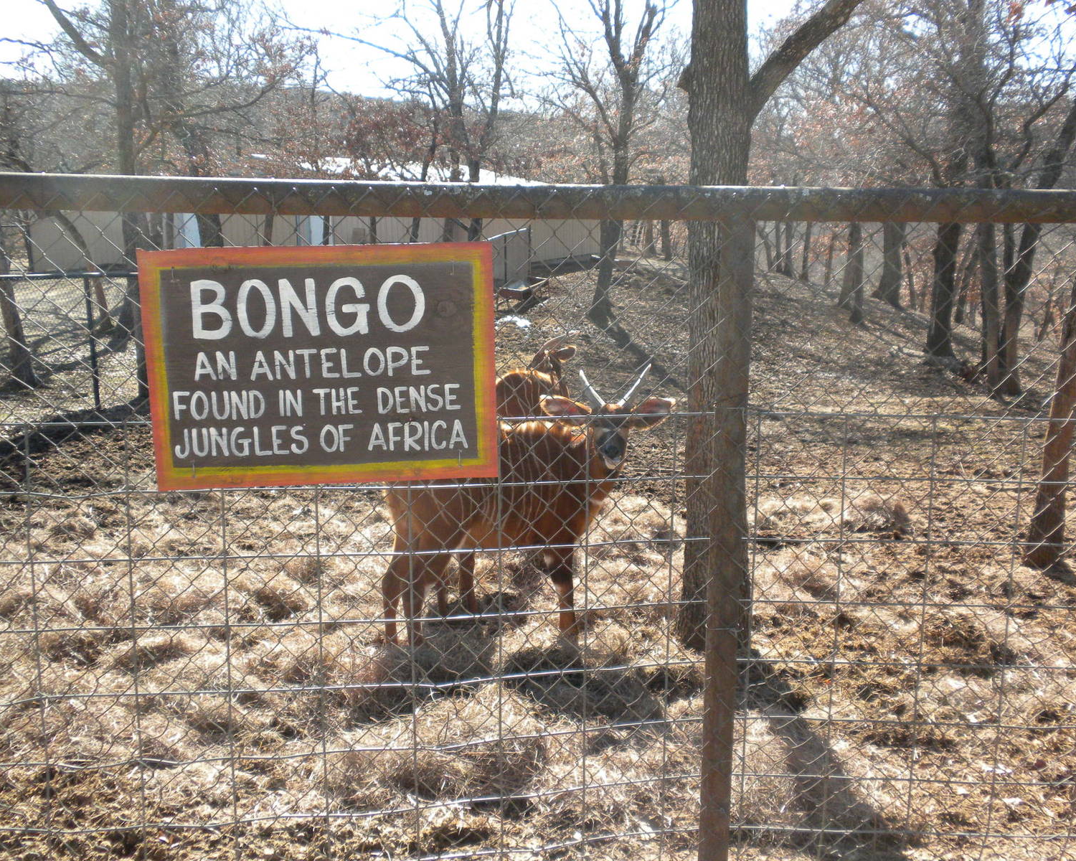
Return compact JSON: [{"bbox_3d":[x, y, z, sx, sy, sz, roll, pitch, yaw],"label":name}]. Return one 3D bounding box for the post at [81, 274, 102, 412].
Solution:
[{"bbox_3d":[-3.870,-0.756,10.630,0.050,1.200,0.050,0,14,0],"label":"post"}]

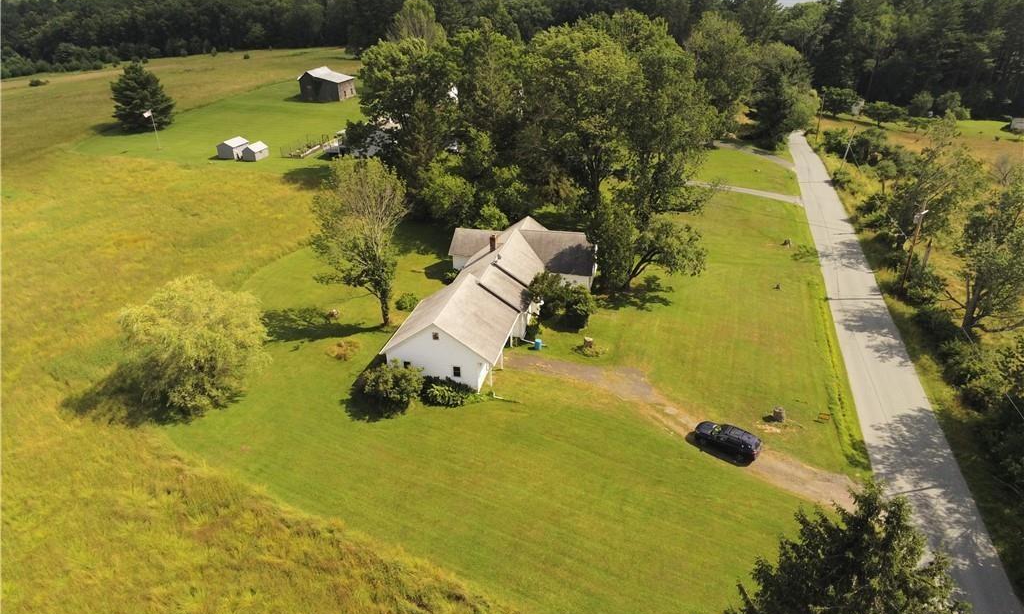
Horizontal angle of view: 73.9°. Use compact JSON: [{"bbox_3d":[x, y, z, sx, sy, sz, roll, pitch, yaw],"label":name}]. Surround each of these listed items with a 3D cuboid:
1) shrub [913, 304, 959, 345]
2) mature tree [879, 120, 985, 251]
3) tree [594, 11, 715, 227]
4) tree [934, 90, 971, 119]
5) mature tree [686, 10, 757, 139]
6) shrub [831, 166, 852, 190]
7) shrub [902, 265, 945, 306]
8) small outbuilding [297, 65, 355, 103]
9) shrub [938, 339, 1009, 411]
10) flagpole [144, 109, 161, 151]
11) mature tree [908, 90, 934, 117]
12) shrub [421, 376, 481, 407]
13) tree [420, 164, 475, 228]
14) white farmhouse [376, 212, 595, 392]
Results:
[{"bbox_3d":[42.120,1.740,67.670,4.000,2.700,3.700,17,31,31],"label":"shrub"},{"bbox_3d":[50.663,-13.535,82.261,10.500,18.690,10.500,0,26,0],"label":"mature tree"},{"bbox_3d":[18.020,-22.230,87.150,15.150,28.680,15.150,5,26,11],"label":"tree"},{"bbox_3d":[110.715,-50.861,171.011,9.048,7.320,9.000,15,30,29],"label":"tree"},{"bbox_3d":[46.270,-49.610,150.710,14.940,28.310,14.940,7,27,15],"label":"mature tree"},{"bbox_3d":[56.422,-22.005,116.537,3.360,3.610,3.360,0,26,0],"label":"shrub"},{"bbox_3d":[45.828,-2.400,75.832,3.950,4.320,3.950,0,26,0],"label":"shrub"},{"bbox_3d":[-55.050,-66.250,201.540,11.600,8.500,10.800,4,26,9],"label":"small outbuilding"},{"bbox_3d":[38.844,5.696,57.377,4.600,5.300,4.600,0,26,0],"label":"shrub"},{"bbox_3d":[-71.844,-35.472,136.164,1.600,7.893,0.600,-13,28,-25],"label":"flagpole"},{"bbox_3d":[104.479,-51.890,173.596,6.634,6.931,6.634,14,29,27],"label":"mature tree"},{"bbox_3d":[-5.181,7.035,57.323,5.055,1.600,2.000,-3,26,-5],"label":"shrub"},{"bbox_3d":[-9.220,-16.070,97.800,7.800,9.000,7.800,-3,26,-5],"label":"tree"},{"bbox_3d":[-0.970,-2.010,71.950,17.600,6.700,30.700,6,27,13],"label":"white farmhouse"}]

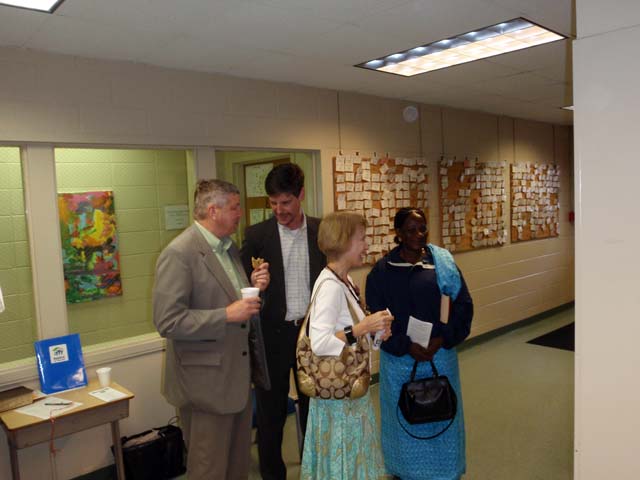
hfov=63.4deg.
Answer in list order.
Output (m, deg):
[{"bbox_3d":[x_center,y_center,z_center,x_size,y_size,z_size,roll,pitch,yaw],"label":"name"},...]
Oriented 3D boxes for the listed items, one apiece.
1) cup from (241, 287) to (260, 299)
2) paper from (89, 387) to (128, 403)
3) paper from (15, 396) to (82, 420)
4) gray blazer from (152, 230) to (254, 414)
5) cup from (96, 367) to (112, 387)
[{"bbox_3d":[-0.309,0.260,2.300,0.086,0.100,0.086,-3,5,0],"label":"cup"},{"bbox_3d":[-1.188,0.869,2.914,0.222,0.005,0.125,2,6,43],"label":"paper"},{"bbox_3d":[-1.444,0.892,2.762,0.276,0.005,0.212,0,5,30],"label":"paper"},{"bbox_3d":[-0.513,0.328,2.340,0.420,0.820,0.560,0,5,33],"label":"gray blazer"},{"bbox_3d":[-1.272,0.813,3.059,0.086,0.100,0.086,-3,5,0],"label":"cup"}]

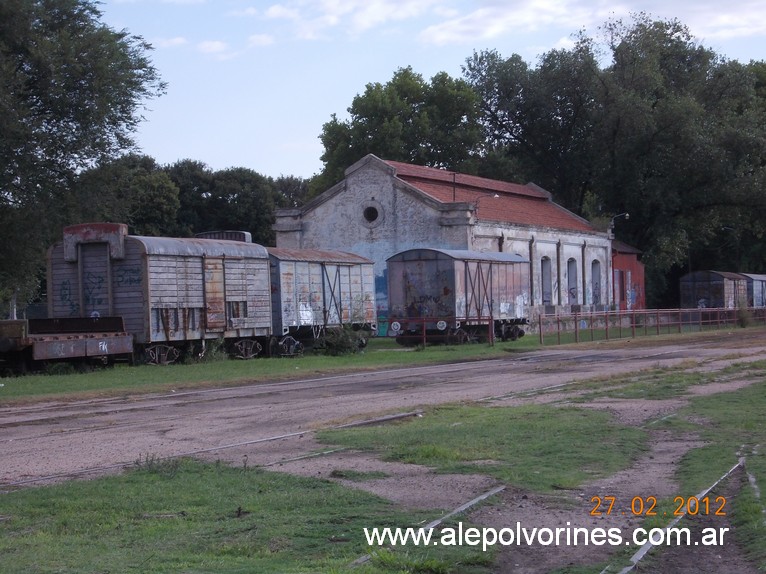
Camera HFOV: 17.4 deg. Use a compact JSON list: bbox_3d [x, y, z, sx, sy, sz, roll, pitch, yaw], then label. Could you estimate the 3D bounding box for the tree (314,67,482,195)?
[{"bbox_3d":[0.918,-5.865,170.061,12.000,18.200,12.000,-1,-1,0],"label":"tree"}]

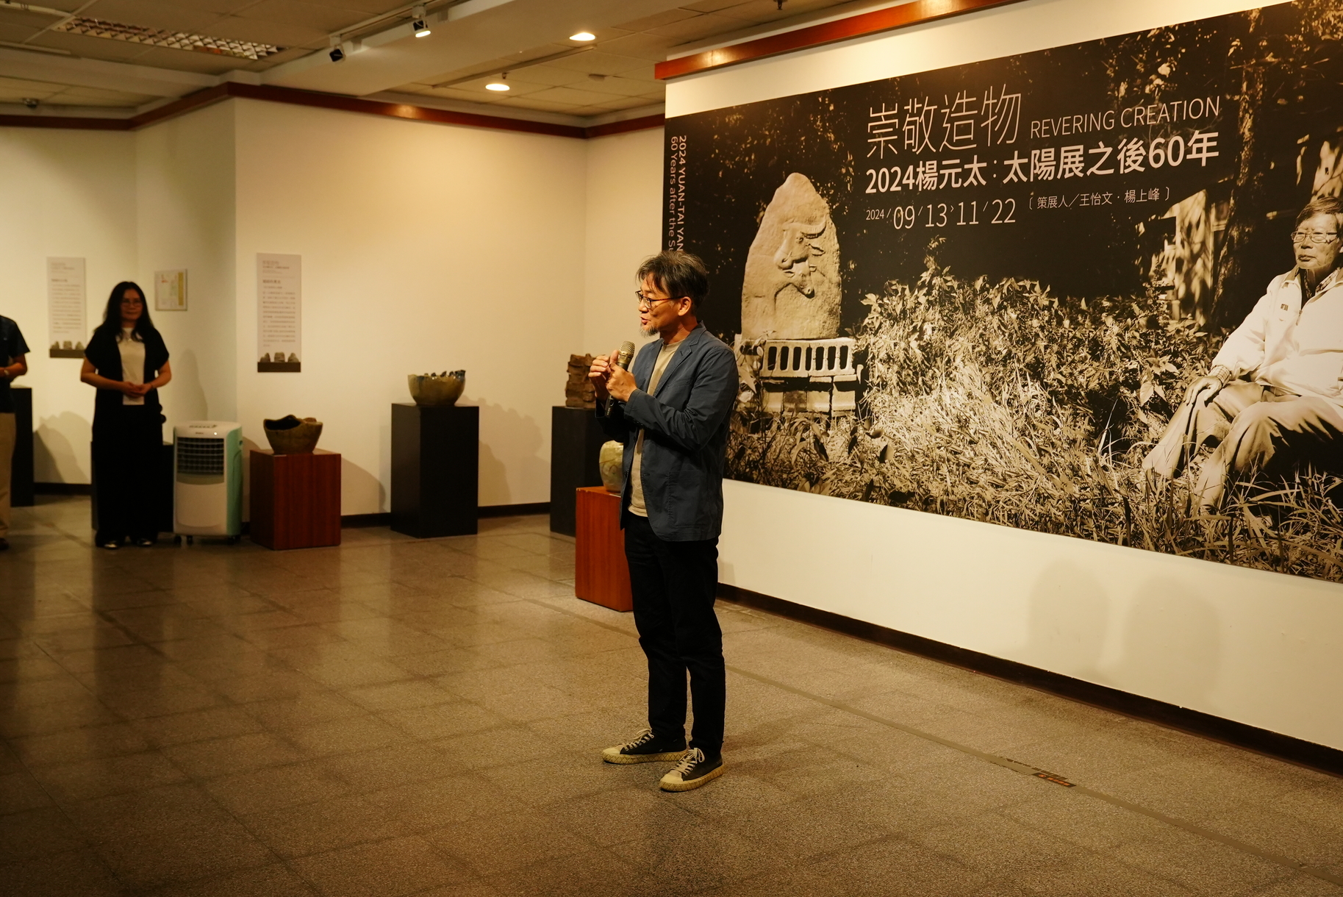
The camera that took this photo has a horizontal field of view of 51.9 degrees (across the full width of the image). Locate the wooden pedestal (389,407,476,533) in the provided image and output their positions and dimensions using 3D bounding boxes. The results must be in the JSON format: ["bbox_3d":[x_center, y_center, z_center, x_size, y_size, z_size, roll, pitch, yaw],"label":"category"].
[{"bbox_3d":[-1.649,0.143,9.638,0.440,0.892,0.446,-3,6,-36],"label":"wooden pedestal"}]

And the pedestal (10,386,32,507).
[{"bbox_3d":[-5.217,-0.015,10.654,0.450,0.900,0.450,-2,6,-36],"label":"pedestal"}]

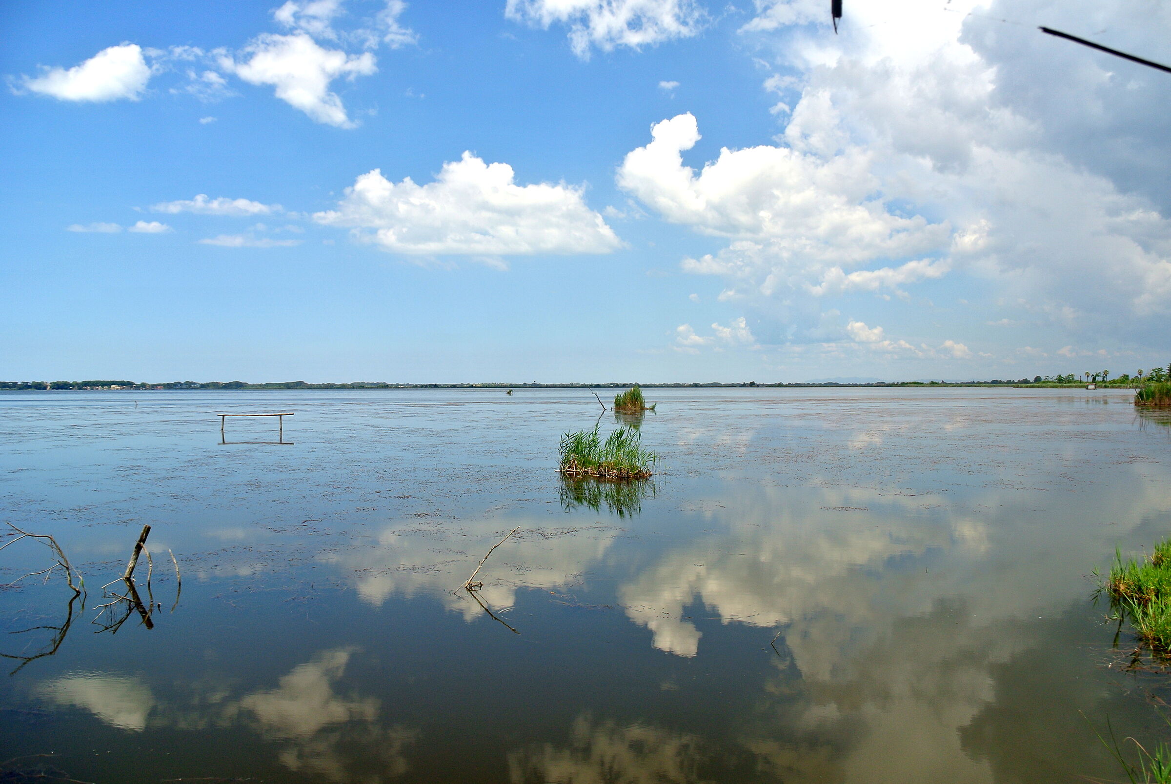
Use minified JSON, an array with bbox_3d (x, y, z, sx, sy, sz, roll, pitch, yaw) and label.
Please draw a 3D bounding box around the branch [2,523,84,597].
[{"bbox_3d":[-5.618,1.708,8.876,0.754,0.799,0.650,0,0,0],"label":"branch"}]

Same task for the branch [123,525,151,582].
[{"bbox_3d":[-5.049,1.806,9.918,0.085,0.641,0.085,21,-3,-22],"label":"branch"}]

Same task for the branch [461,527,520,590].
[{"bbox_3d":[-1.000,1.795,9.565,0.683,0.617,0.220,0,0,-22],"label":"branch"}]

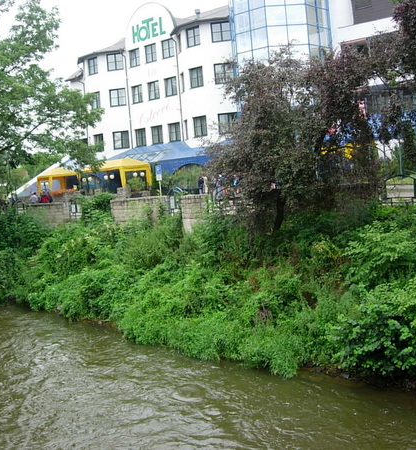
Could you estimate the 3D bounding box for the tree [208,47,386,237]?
[{"bbox_3d":[3.180,-3.143,24.500,6.300,6.700,5.800,-5,3,0],"label":"tree"}]

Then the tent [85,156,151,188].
[{"bbox_3d":[-8.008,-4.233,57.134,3.000,2.650,6.000,-7,4,-42],"label":"tent"}]

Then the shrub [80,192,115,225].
[{"bbox_3d":[-6.593,-0.984,39.300,2.000,1.900,1.700,-5,3,0],"label":"shrub"}]

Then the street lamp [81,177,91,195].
[{"bbox_3d":[-9.636,-2.658,53.063,0.800,2.500,0.400,-5,3,0],"label":"street lamp"}]

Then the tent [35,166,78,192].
[{"bbox_3d":[-14.989,-4.251,65.826,3.000,2.650,3.000,-7,4,-42],"label":"tent"}]

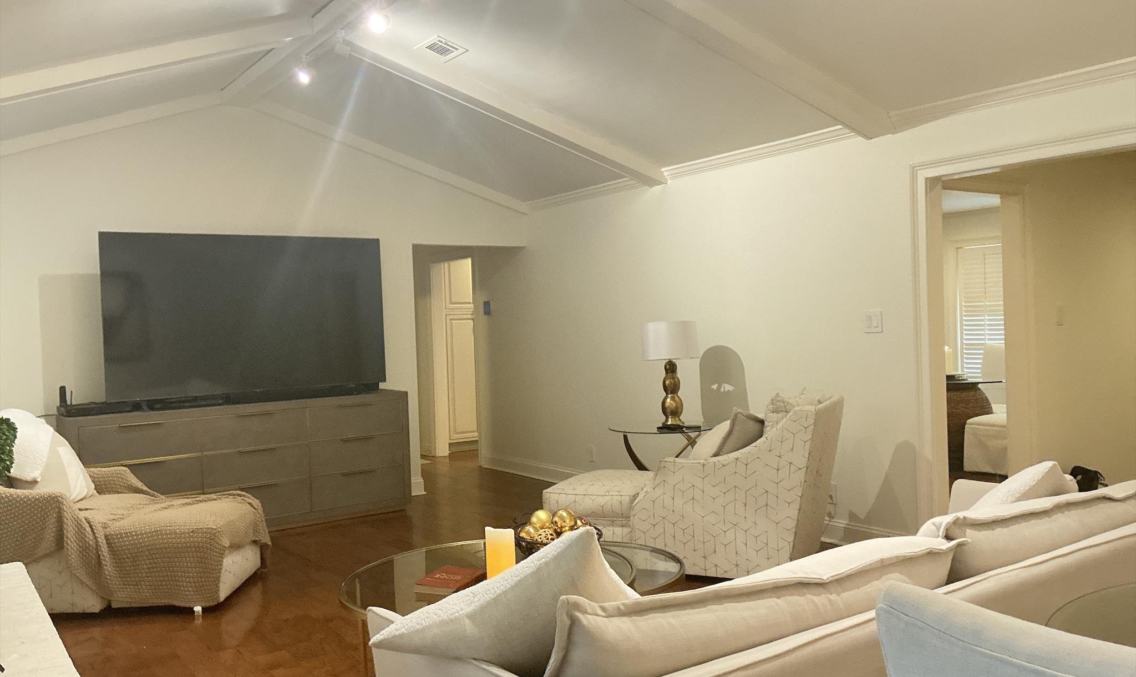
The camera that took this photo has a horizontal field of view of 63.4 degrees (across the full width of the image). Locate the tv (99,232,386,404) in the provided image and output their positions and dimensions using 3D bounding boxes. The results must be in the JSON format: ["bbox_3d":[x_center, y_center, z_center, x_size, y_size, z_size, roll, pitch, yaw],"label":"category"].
[{"bbox_3d":[-2.152,-0.168,6.280,1.873,1.058,0.075,-3,1,-35],"label":"tv"}]

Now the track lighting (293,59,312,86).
[{"bbox_3d":[-1.586,-1.591,5.500,0.110,0.165,0.100,-2,1,-36],"label":"track lighting"}]

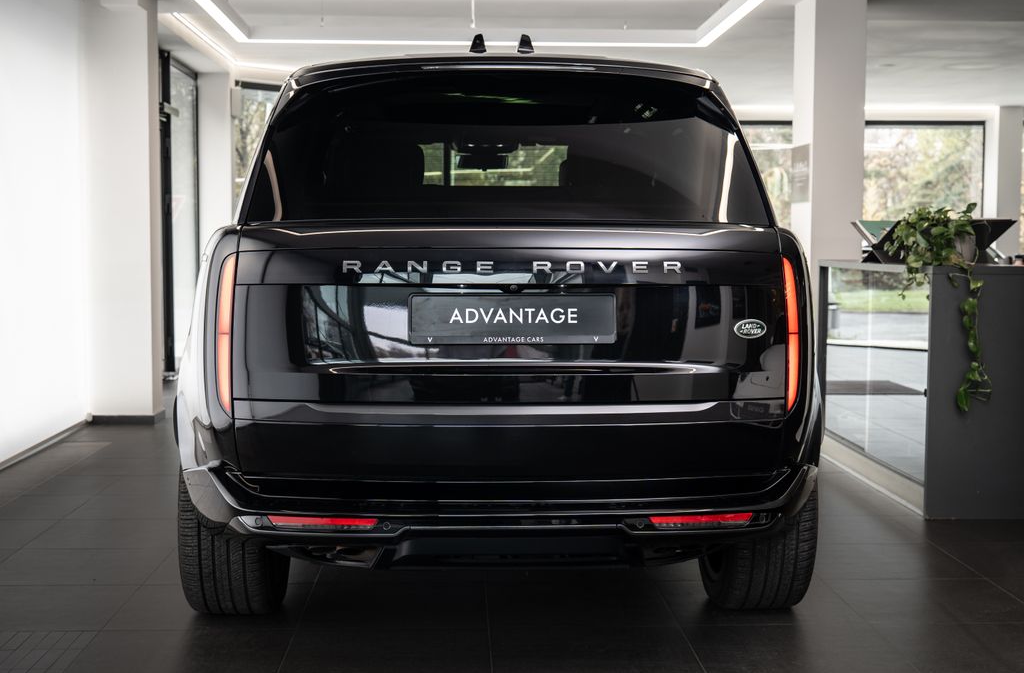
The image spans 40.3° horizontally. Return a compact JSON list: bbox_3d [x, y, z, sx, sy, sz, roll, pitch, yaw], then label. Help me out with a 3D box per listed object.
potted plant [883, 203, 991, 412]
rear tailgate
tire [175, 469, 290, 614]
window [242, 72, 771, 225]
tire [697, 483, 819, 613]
[{"bbox_3d":[1.924,-0.138,6.305,0.470,0.925,0.380,0,4,-2],"label":"potted plant"},{"bbox_3d":[0.003,0.038,3.629,1.436,0.658,0.180,0,4,-2],"label":"rear tailgate"},{"bbox_3d":[-0.903,0.504,4.635,0.282,0.800,0.805,0,4,-2],"label":"tire"},{"bbox_3d":[-0.009,-0.497,3.759,1.404,0.471,0.140,0,-23,-2],"label":"window"},{"bbox_3d":[0.804,0.504,4.696,0.282,0.800,0.805,0,4,-2],"label":"tire"}]

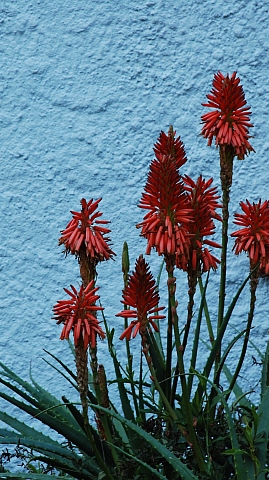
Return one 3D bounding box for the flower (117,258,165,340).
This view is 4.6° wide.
[{"bbox_3d":[0.013,0.113,6.520,0.093,0.165,0.091,0,4,0],"label":"flower"}]

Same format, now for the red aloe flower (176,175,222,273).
[{"bbox_3d":[0.130,-0.033,6.680,0.092,0.195,0.089,0,4,0],"label":"red aloe flower"}]

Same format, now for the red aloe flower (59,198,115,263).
[{"bbox_3d":[-0.094,-0.019,6.620,0.110,0.127,0.107,0,4,0],"label":"red aloe flower"}]

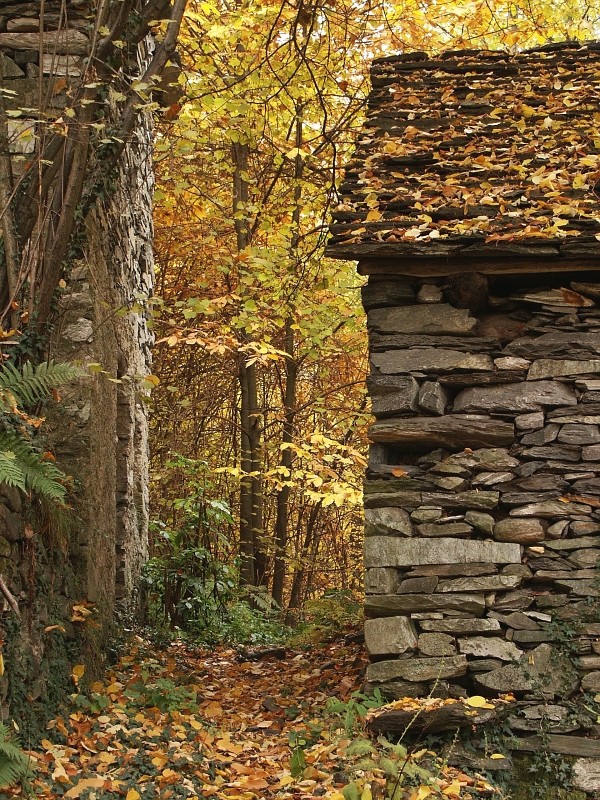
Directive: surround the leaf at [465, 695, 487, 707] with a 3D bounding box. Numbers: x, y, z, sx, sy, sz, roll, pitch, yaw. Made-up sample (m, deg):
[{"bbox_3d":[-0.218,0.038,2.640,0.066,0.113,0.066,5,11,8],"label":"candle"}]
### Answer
[{"bbox_3d":[0.734,1.255,7.900,0.082,0.014,0.080,0,29,0],"label":"leaf"}]

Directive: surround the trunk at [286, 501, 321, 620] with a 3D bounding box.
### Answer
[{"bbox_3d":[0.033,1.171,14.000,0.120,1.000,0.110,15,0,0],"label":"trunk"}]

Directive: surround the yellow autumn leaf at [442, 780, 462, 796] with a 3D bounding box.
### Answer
[{"bbox_3d":[0.612,1.558,7.600,0.082,0.022,0.080,0,38,0],"label":"yellow autumn leaf"}]

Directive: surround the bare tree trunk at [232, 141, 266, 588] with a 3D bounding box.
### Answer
[{"bbox_3d":[-0.404,-0.352,15.000,0.230,4.000,0.220,-2,0,0],"label":"bare tree trunk"}]

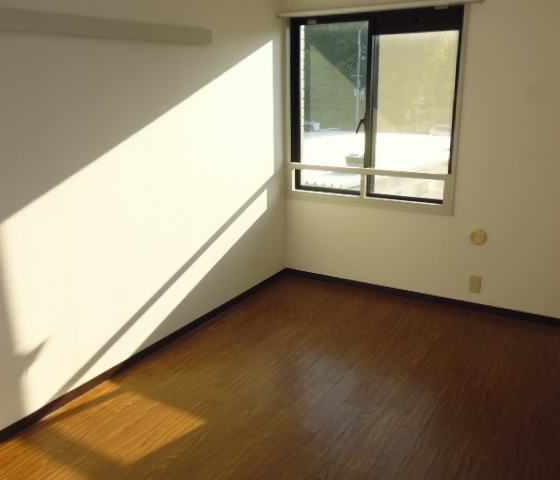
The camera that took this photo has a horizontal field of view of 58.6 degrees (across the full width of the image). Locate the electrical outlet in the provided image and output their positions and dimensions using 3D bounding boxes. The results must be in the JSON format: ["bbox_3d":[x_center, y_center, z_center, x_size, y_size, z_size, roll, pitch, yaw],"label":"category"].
[{"bbox_3d":[1.256,0.285,3.213,0.070,0.120,0.010,9,20,32],"label":"electrical outlet"}]

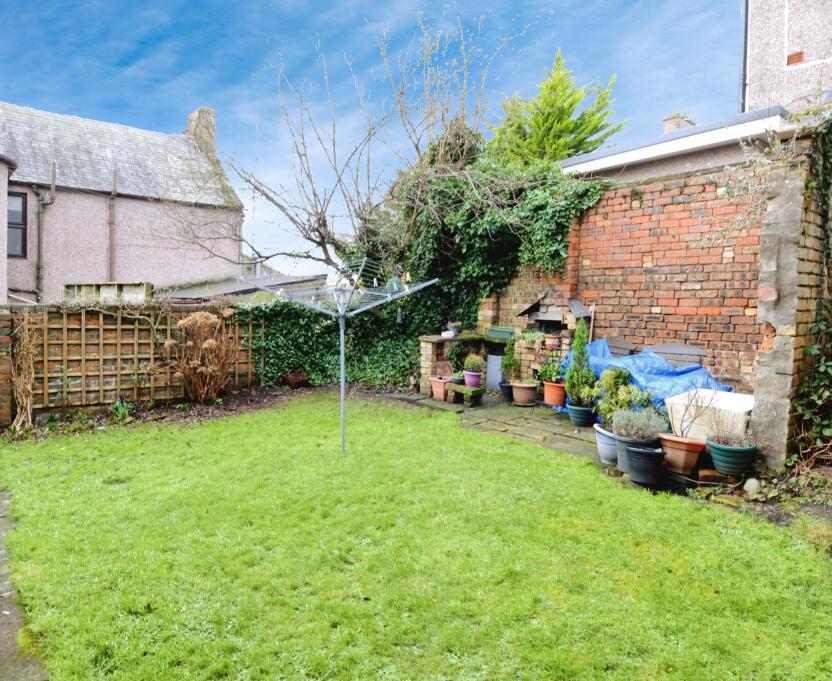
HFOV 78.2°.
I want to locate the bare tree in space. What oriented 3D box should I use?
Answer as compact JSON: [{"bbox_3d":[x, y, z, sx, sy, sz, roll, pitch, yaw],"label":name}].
[{"bbox_3d":[-1.099,-2.201,9.026,6.300,6.500,4.700,2,3,0],"label":"bare tree"}]

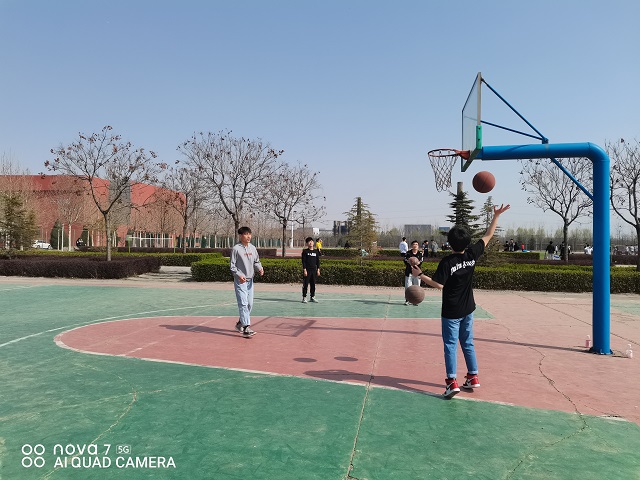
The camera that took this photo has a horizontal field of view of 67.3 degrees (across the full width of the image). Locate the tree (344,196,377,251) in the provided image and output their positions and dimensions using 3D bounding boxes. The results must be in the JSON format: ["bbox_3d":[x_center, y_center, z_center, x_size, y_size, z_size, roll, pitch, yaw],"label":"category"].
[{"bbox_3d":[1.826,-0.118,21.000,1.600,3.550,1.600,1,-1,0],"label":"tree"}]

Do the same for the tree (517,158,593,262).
[{"bbox_3d":[13.416,-1.440,26.532,4.800,6.800,4.600,1,-1,10],"label":"tree"}]

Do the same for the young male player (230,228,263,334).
[{"bbox_3d":[-1.215,0.691,8.000,0.440,1.790,0.520,0,-1,41],"label":"young male player"}]

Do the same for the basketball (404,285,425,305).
[{"bbox_3d":[1.181,0.683,5.970,0.243,0.243,0.243,1,-1,10],"label":"basketball"}]

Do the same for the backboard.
[{"bbox_3d":[2.334,-1.722,7.402,0.060,1.050,1.800,1,-1,9],"label":"backboard"}]

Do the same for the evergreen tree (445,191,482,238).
[{"bbox_3d":[6.298,-0.242,21.019,1.900,4.100,1.900,1,-1,10],"label":"evergreen tree"}]

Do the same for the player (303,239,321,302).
[{"bbox_3d":[-0.227,0.794,12.850,0.490,1.740,0.320,1,-1,-10],"label":"player"}]

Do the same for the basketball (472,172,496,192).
[{"bbox_3d":[1.799,-0.634,5.270,0.244,0.244,0.244,1,-1,0],"label":"basketball"}]

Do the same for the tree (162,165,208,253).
[{"bbox_3d":[-9.047,-1.648,32.532,3.300,6.700,3.200,1,-1,10],"label":"tree"}]

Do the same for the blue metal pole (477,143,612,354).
[{"bbox_3d":[3.366,0.096,7.251,1.920,3.080,0.280,1,-1,9],"label":"blue metal pole"}]

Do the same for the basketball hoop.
[{"bbox_3d":[2.009,-1.091,7.447,0.600,0.600,0.470,1,-1,9],"label":"basketball hoop"}]

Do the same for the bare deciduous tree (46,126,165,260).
[{"bbox_3d":[-9.859,-1.807,22.232,5.400,6.850,5.100,1,-1,10],"label":"bare deciduous tree"}]

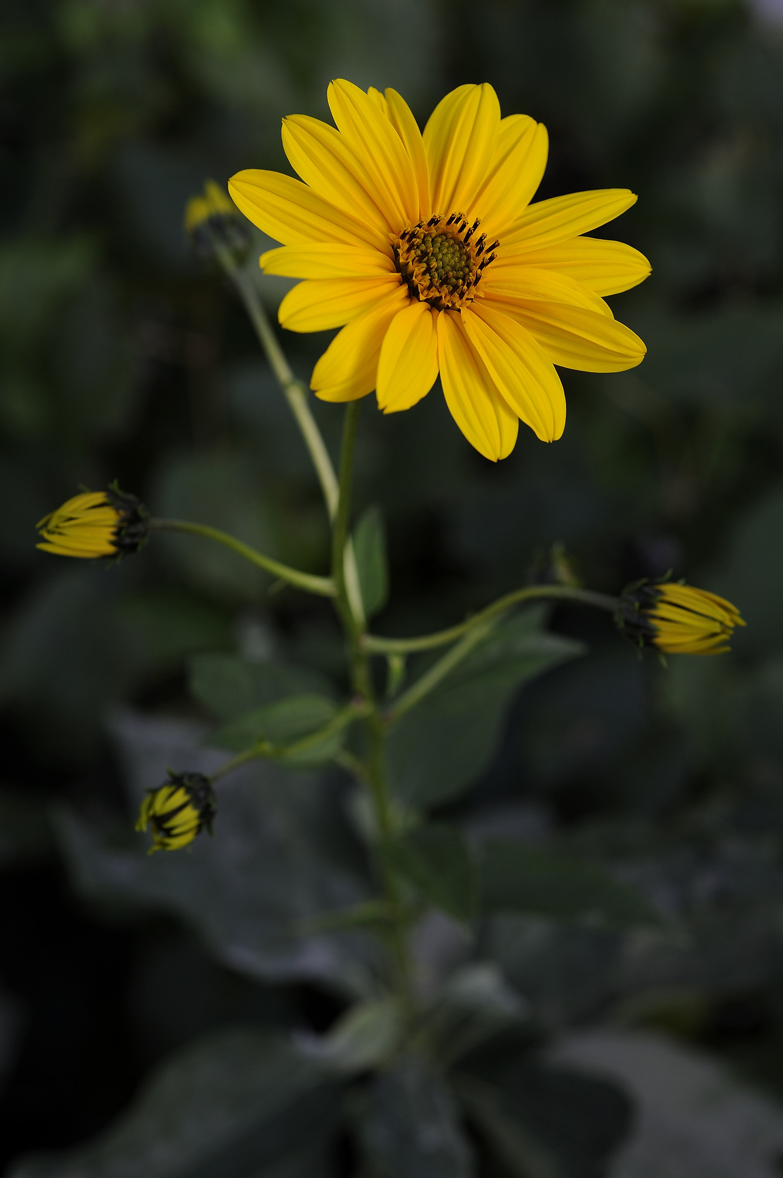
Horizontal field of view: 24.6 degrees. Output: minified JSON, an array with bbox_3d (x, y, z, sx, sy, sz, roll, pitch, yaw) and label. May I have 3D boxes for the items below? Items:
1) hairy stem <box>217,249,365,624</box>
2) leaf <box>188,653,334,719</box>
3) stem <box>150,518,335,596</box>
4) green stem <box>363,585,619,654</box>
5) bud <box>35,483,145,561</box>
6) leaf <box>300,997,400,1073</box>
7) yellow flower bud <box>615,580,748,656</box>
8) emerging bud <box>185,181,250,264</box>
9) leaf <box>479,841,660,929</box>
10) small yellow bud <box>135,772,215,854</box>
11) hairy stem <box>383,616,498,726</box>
[{"bbox_3d":[-0.023,-0.040,0.436,0.009,0.008,0.113,-20,64,0],"label":"hairy stem"},{"bbox_3d":[-0.032,0.024,0.440,0.036,0.007,0.020,7,47,10],"label":"leaf"},{"bbox_3d":[-0.032,-0.007,0.395,0.045,0.007,0.006,19,0,-20],"label":"stem"},{"bbox_3d":[0.021,0.007,0.398,0.061,0.013,0.007,-9,0,20],"label":"green stem"},{"bbox_3d":[-0.064,-0.014,0.386,0.025,0.017,0.017,-8,-11,-6],"label":"bud"},{"bbox_3d":[-0.010,0.117,0.470,0.026,0.010,0.019,-23,43,-7],"label":"leaf"},{"bbox_3d":[0.062,0.006,0.386,0.027,0.017,0.017,5,-11,6],"label":"yellow flower bud"},{"bbox_3d":[-0.045,-0.096,0.465,0.017,0.017,0.021,-8,54,-4],"label":"emerging bud"},{"bbox_3d":[0.047,0.078,0.475,0.048,0.008,0.023,8,45,0],"label":"leaf"},{"bbox_3d":[-0.047,0.049,0.394,0.015,0.015,0.018,23,51,37],"label":"small yellow bud"},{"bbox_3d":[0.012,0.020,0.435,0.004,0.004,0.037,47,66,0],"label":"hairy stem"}]

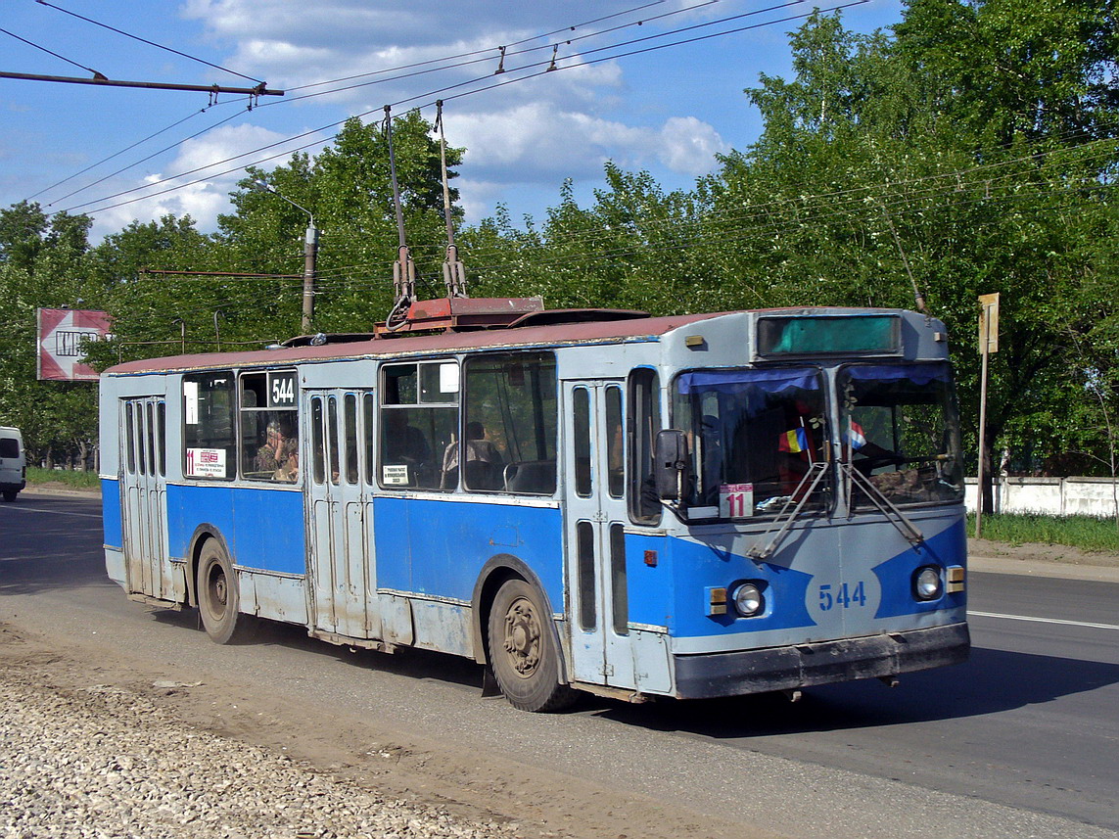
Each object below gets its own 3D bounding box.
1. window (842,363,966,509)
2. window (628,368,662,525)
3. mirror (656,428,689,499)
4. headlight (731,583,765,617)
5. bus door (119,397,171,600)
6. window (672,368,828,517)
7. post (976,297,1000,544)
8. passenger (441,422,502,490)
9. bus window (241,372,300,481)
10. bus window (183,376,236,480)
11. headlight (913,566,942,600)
[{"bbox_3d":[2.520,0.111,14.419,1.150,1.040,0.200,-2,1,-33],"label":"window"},{"bbox_3d":[0.582,0.185,13.062,0.080,1.042,0.411,-2,1,-32],"label":"window"},{"bbox_3d":[0.731,0.297,12.567,0.201,0.452,0.090,-2,1,-10],"label":"mirror"},{"bbox_3d":[1.267,1.216,13.041,0.221,0.221,0.111,-2,1,-32],"label":"headlight"},{"bbox_3d":[-4.664,0.881,21.939,0.080,2.250,1.280,-2,1,-33],"label":"bus door"},{"bbox_3d":[1.305,0.169,13.083,1.146,1.025,0.121,-2,-2,-27],"label":"window"},{"bbox_3d":[6.609,-0.061,30.200,0.500,3.800,0.120,3,0,-37],"label":"post"},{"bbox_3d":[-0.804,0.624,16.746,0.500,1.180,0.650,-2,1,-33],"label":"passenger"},{"bbox_3d":[-2.751,0.061,18.356,0.080,1.065,1.326,-2,1,-32],"label":"bus window"},{"bbox_3d":[-3.537,0.070,19.606,0.080,1.088,1.382,-2,1,-32],"label":"bus window"},{"bbox_3d":[2.743,1.210,14.488,0.230,0.240,0.120,-2,1,-33],"label":"headlight"}]

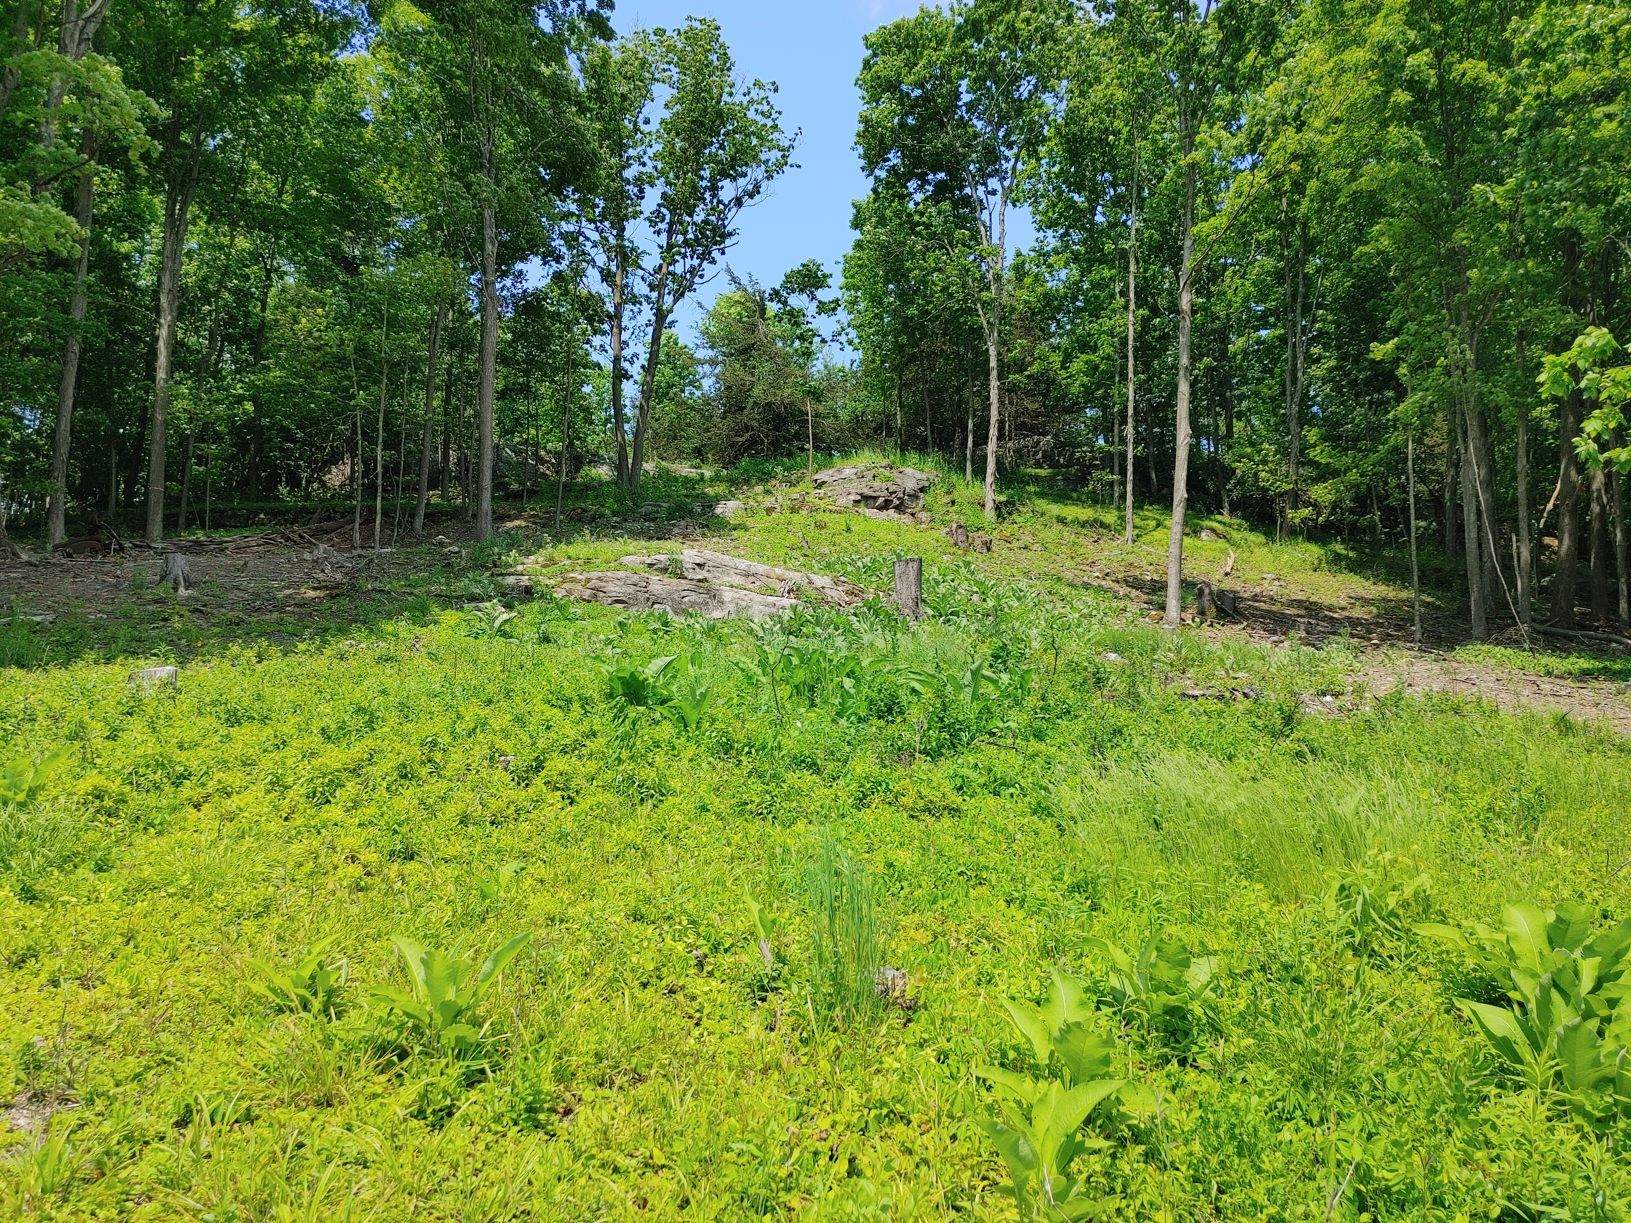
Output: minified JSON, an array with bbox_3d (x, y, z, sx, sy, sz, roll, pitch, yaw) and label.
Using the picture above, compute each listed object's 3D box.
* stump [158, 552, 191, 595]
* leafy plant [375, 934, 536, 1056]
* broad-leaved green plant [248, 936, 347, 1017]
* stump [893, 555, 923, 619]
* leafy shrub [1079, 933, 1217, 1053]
[{"bbox_3d":[-10.454,-0.624,20.000,0.530,0.680,0.520,1,-3,0],"label":"stump"},{"bbox_3d":[-1.247,1.308,4.200,0.550,0.390,0.500,1,-3,0],"label":"leafy plant"},{"bbox_3d":[-1.903,1.346,4.500,0.360,0.270,0.350,1,-3,0],"label":"broad-leaved green plant"},{"bbox_3d":[1.253,-0.300,16.500,0.390,0.860,0.390,1,-3,0],"label":"stump"},{"bbox_3d":[1.152,1.315,4.250,0.450,0.370,0.430,1,-3,0],"label":"leafy shrub"}]

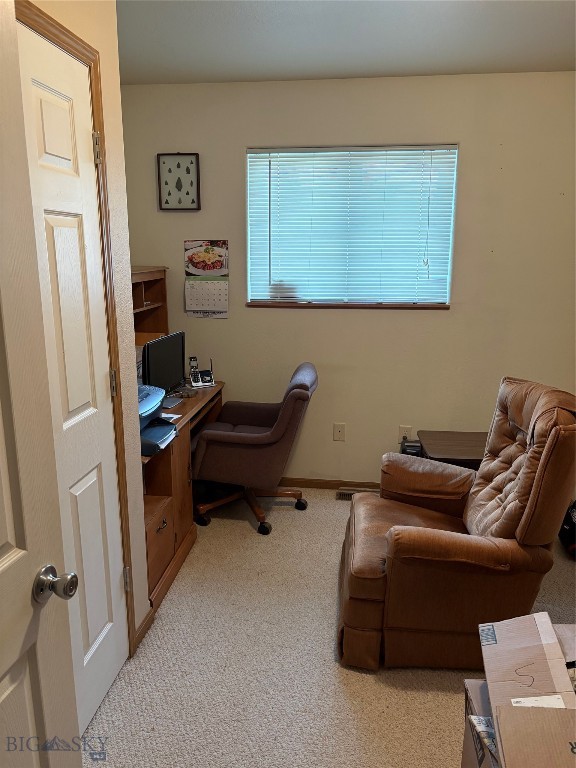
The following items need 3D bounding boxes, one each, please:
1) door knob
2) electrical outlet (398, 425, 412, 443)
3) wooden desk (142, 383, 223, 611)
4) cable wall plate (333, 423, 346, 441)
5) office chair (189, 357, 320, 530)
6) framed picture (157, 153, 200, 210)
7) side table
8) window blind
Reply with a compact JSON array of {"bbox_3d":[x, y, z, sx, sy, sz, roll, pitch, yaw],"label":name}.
[{"bbox_3d":[-0.418,0.369,1.054,0.062,0.066,0.066,3,14,9],"label":"door knob"},{"bbox_3d":[0.736,0.320,3.603,0.071,0.116,0.009,2,13,7],"label":"electrical outlet"},{"bbox_3d":[-0.785,0.472,3.094,0.610,0.700,1.340,2,13,7],"label":"wooden desk"},{"bbox_3d":[0.326,0.308,3.653,0.071,0.116,0.007,2,13,7],"label":"cable wall plate"},{"bbox_3d":[-0.192,0.314,3.321,0.740,0.910,0.630,2,13,7],"label":"office chair"},{"bbox_3d":[-0.646,-1.194,3.414,0.256,0.322,0.020,2,13,7],"label":"framed picture"},{"bbox_3d":[1.044,0.563,3.323,0.560,0.440,0.480,2,13,7],"label":"side table"},{"bbox_3d":[0.353,-0.912,3.369,1.190,0.880,0.040,2,13,7],"label":"window blind"}]

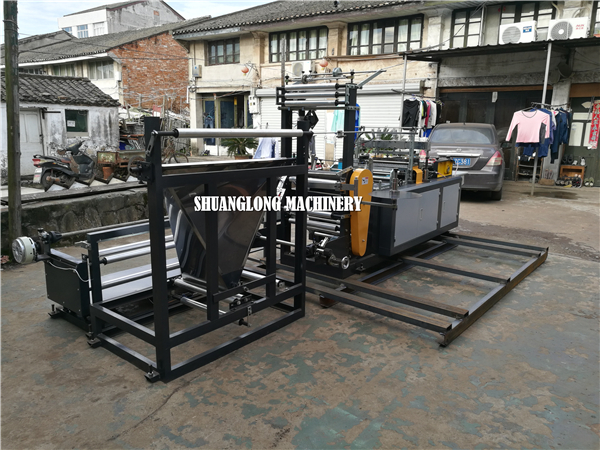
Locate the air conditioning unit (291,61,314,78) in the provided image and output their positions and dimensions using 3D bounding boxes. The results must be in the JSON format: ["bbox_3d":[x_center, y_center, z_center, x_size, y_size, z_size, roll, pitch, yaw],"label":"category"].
[{"bbox_3d":[0.141,-5.237,15.780,0.810,0.540,0.300,10,15,36],"label":"air conditioning unit"}]

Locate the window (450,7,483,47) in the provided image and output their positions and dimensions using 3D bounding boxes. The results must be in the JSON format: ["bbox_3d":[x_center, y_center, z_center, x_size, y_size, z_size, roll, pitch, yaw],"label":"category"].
[{"bbox_3d":[4.531,-5.352,12.744,0.800,1.000,0.100,10,15,36],"label":"window"}]

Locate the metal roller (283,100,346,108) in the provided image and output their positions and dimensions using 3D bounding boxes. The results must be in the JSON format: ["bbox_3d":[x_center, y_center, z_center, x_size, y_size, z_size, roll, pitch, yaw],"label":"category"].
[{"bbox_3d":[0.105,-1.062,4.104,0.640,0.050,0.050,10,15,36],"label":"metal roller"}]

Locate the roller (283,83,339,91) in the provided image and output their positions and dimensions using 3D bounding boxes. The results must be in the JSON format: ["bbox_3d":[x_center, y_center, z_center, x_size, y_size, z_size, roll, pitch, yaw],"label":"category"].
[{"bbox_3d":[0.096,-1.206,4.084,0.610,0.050,0.050,10,15,36],"label":"roller"}]

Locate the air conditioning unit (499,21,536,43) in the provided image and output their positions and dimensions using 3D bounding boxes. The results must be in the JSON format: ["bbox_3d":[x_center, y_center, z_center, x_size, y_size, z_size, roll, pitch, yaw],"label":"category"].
[{"bbox_3d":[5.474,-4.750,11.744,0.800,0.540,0.300,10,15,36],"label":"air conditioning unit"}]

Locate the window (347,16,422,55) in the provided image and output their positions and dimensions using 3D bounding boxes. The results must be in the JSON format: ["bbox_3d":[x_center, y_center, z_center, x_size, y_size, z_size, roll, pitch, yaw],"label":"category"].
[{"bbox_3d":[2.673,-6.004,14.961,2.588,1.042,0.120,9,15,34],"label":"window"}]

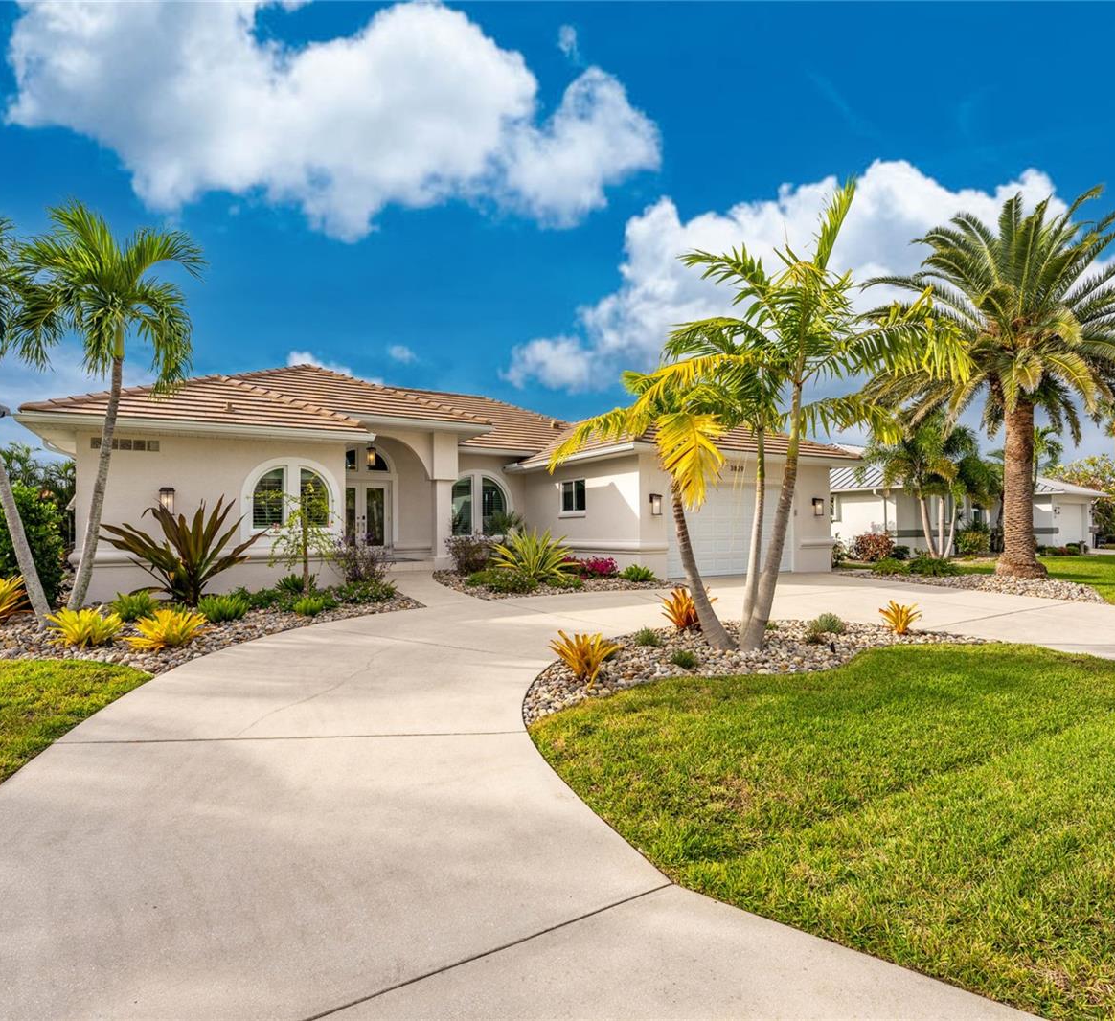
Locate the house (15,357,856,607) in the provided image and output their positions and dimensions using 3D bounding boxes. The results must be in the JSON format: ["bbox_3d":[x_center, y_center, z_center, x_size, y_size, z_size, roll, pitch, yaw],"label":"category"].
[{"bbox_3d":[-3.609,-1.373,21.085,20.150,6.530,17.150,1,-1,-28],"label":"house"}]

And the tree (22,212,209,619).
[{"bbox_3d":[-7.056,-1.652,9.400,2.400,6.438,2.500,1,-2,-37],"label":"tree"}]

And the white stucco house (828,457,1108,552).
[{"bbox_3d":[20.463,-0.559,35.365,17.700,5.500,13.400,1,-1,-28],"label":"white stucco house"}]

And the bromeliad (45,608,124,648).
[{"bbox_3d":[-5.636,1.405,7.100,0.740,0.471,0.740,1,-2,-38],"label":"bromeliad"}]

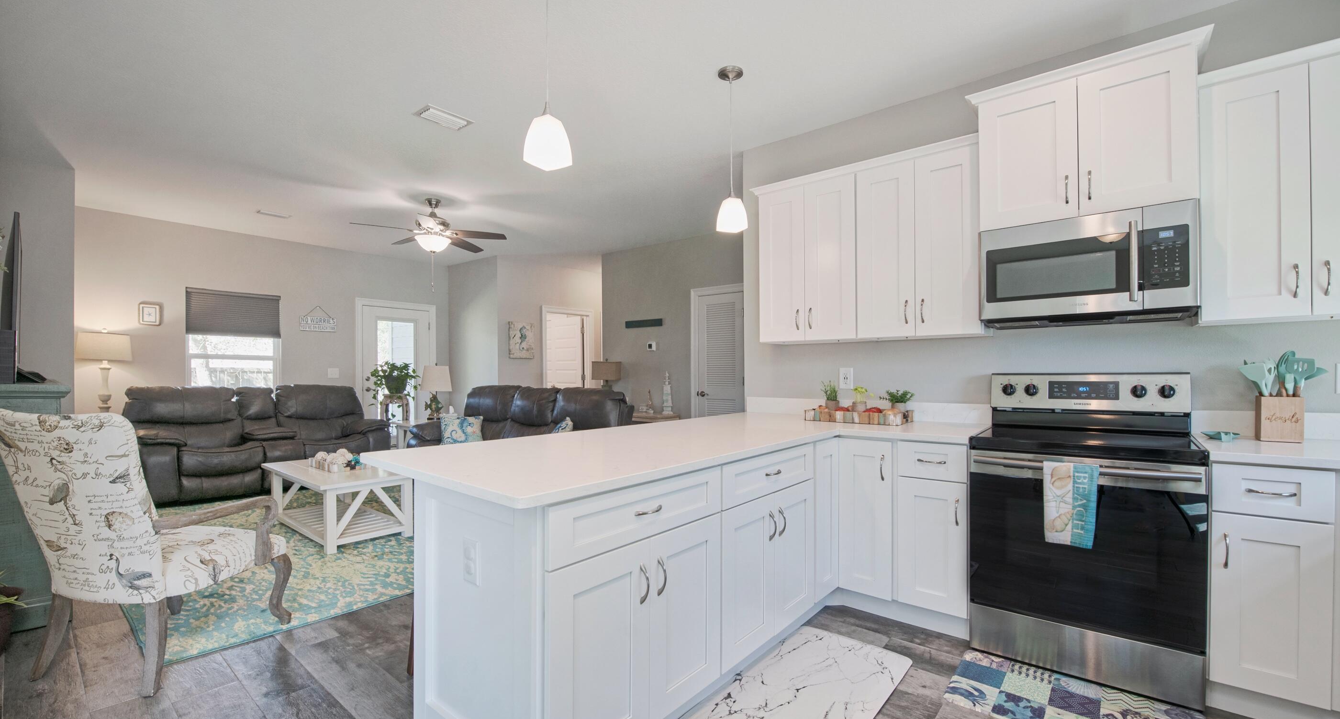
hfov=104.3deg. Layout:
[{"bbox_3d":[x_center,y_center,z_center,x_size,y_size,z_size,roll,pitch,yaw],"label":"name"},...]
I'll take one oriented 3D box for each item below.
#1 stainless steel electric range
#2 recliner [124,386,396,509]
[{"bbox_3d":[1.776,0.662,2.253,0.760,1.190,0.660,-1,-2,41],"label":"stainless steel electric range"},{"bbox_3d":[-4.247,0.827,5.513,0.970,1.030,2.070,-1,-1,41],"label":"recliner"}]

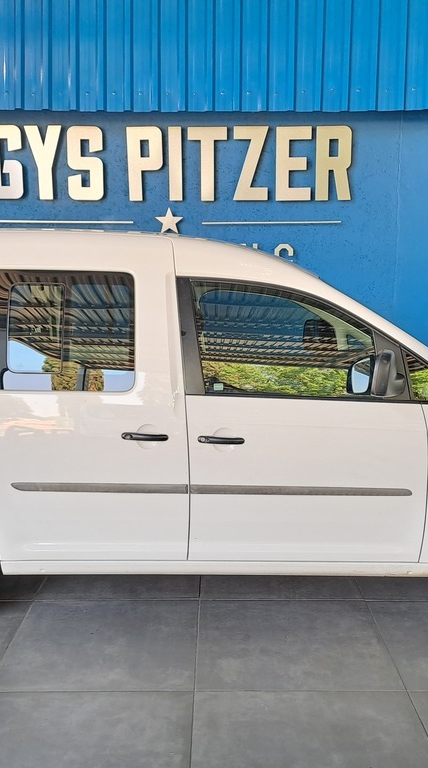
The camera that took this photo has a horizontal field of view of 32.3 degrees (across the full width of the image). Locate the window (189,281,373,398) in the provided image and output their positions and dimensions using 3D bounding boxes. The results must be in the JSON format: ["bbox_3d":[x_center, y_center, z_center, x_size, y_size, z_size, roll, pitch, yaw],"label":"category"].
[{"bbox_3d":[0.283,-0.192,3.141,0.775,0.520,0.040,0,0,0],"label":"window"}]

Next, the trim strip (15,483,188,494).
[{"bbox_3d":[-0.486,0.446,3.167,0.752,0.035,0.020,1,8,0],"label":"trim strip"}]

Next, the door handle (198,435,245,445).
[{"bbox_3d":[0.032,0.237,3.133,0.198,0.036,0.050,1,5,0],"label":"door handle"}]

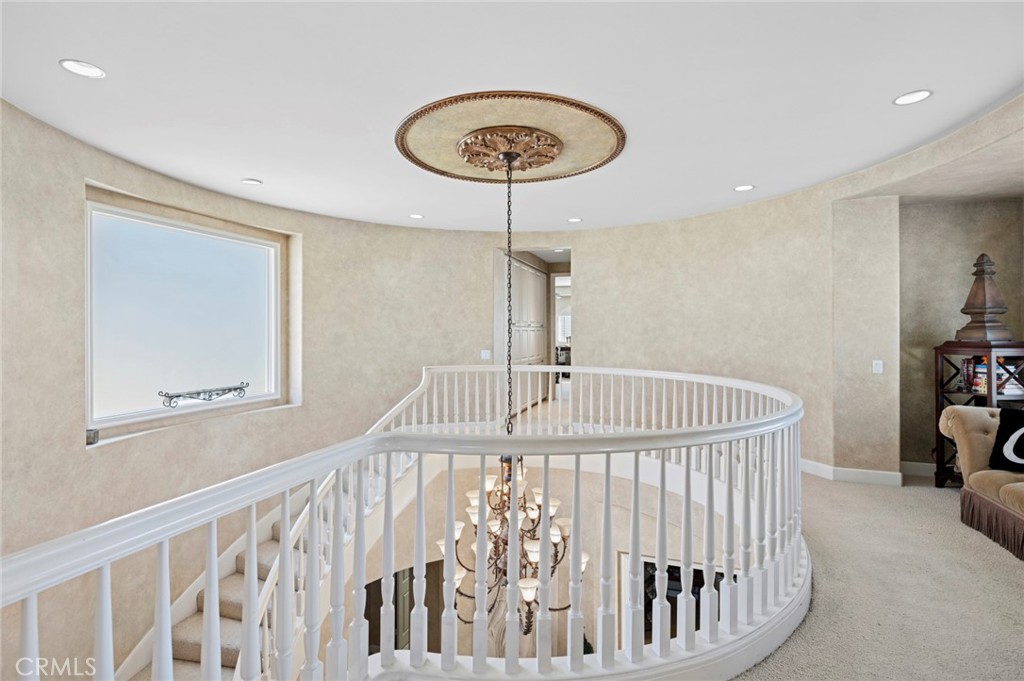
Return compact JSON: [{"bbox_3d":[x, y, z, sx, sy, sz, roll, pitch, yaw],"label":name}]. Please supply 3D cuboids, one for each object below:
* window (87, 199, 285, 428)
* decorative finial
[{"bbox_3d":[-2.920,-0.210,4.280,0.100,1.740,1.830,0,1,18],"label":"window"},{"bbox_3d":[3.866,-0.352,3.730,0.236,0.715,0.236,0,1,-7],"label":"decorative finial"}]

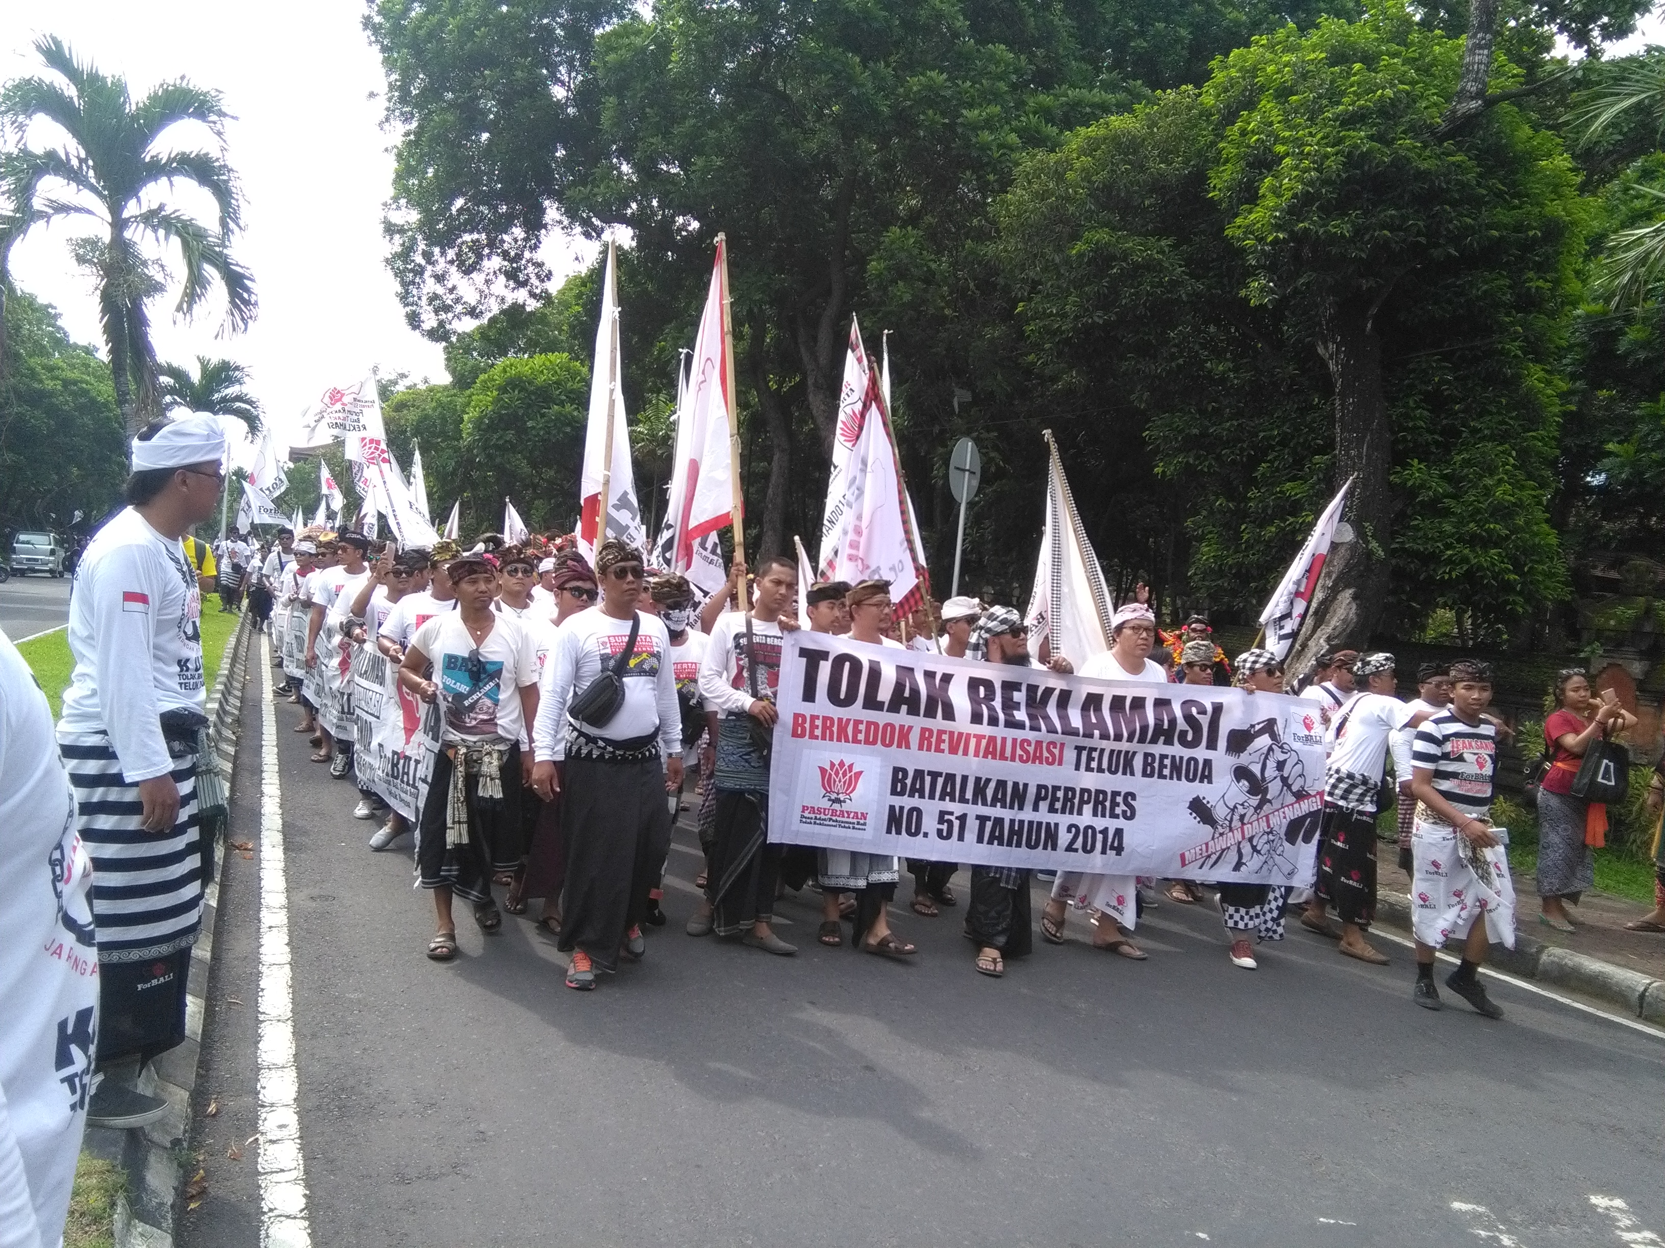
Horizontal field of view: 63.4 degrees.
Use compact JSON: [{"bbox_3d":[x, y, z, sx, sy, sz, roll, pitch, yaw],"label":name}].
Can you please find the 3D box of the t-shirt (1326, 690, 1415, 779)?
[{"bbox_3d":[2.988,0.627,7.500,0.360,0.530,0.440,5,2,-12],"label":"t-shirt"}]

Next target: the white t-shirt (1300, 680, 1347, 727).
[{"bbox_3d":[2.874,0.643,7.700,0.480,0.670,0.290,5,2,-12],"label":"white t-shirt"}]

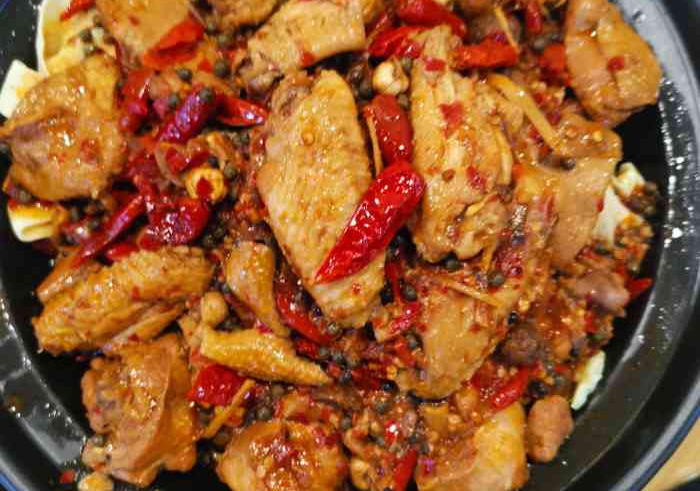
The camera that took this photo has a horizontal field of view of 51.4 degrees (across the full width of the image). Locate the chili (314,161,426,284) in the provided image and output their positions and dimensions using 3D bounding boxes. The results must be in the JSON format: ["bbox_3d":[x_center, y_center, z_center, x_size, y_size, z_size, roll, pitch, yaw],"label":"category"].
[{"bbox_3d":[0.007,-0.008,0.246,0.014,0.013,0.052,40,86,9],"label":"chili"}]

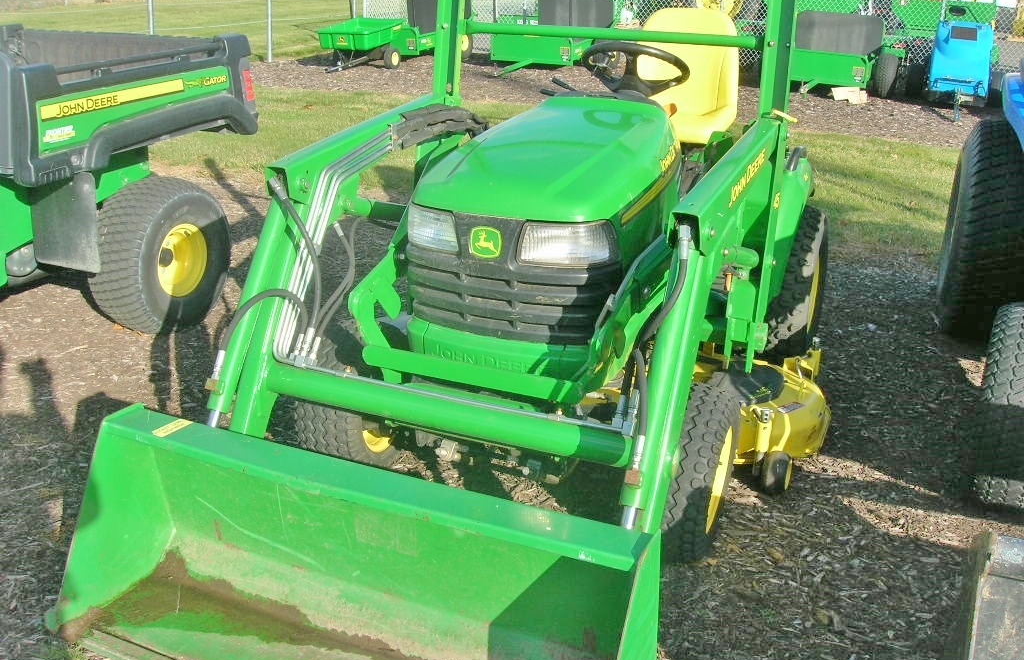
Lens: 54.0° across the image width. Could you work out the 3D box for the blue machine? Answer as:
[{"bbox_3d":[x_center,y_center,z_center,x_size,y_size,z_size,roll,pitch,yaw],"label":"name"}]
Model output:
[{"bbox_3d":[5.372,-3.146,12.100,0.700,1.050,1.150,12,23,26],"label":"blue machine"}]

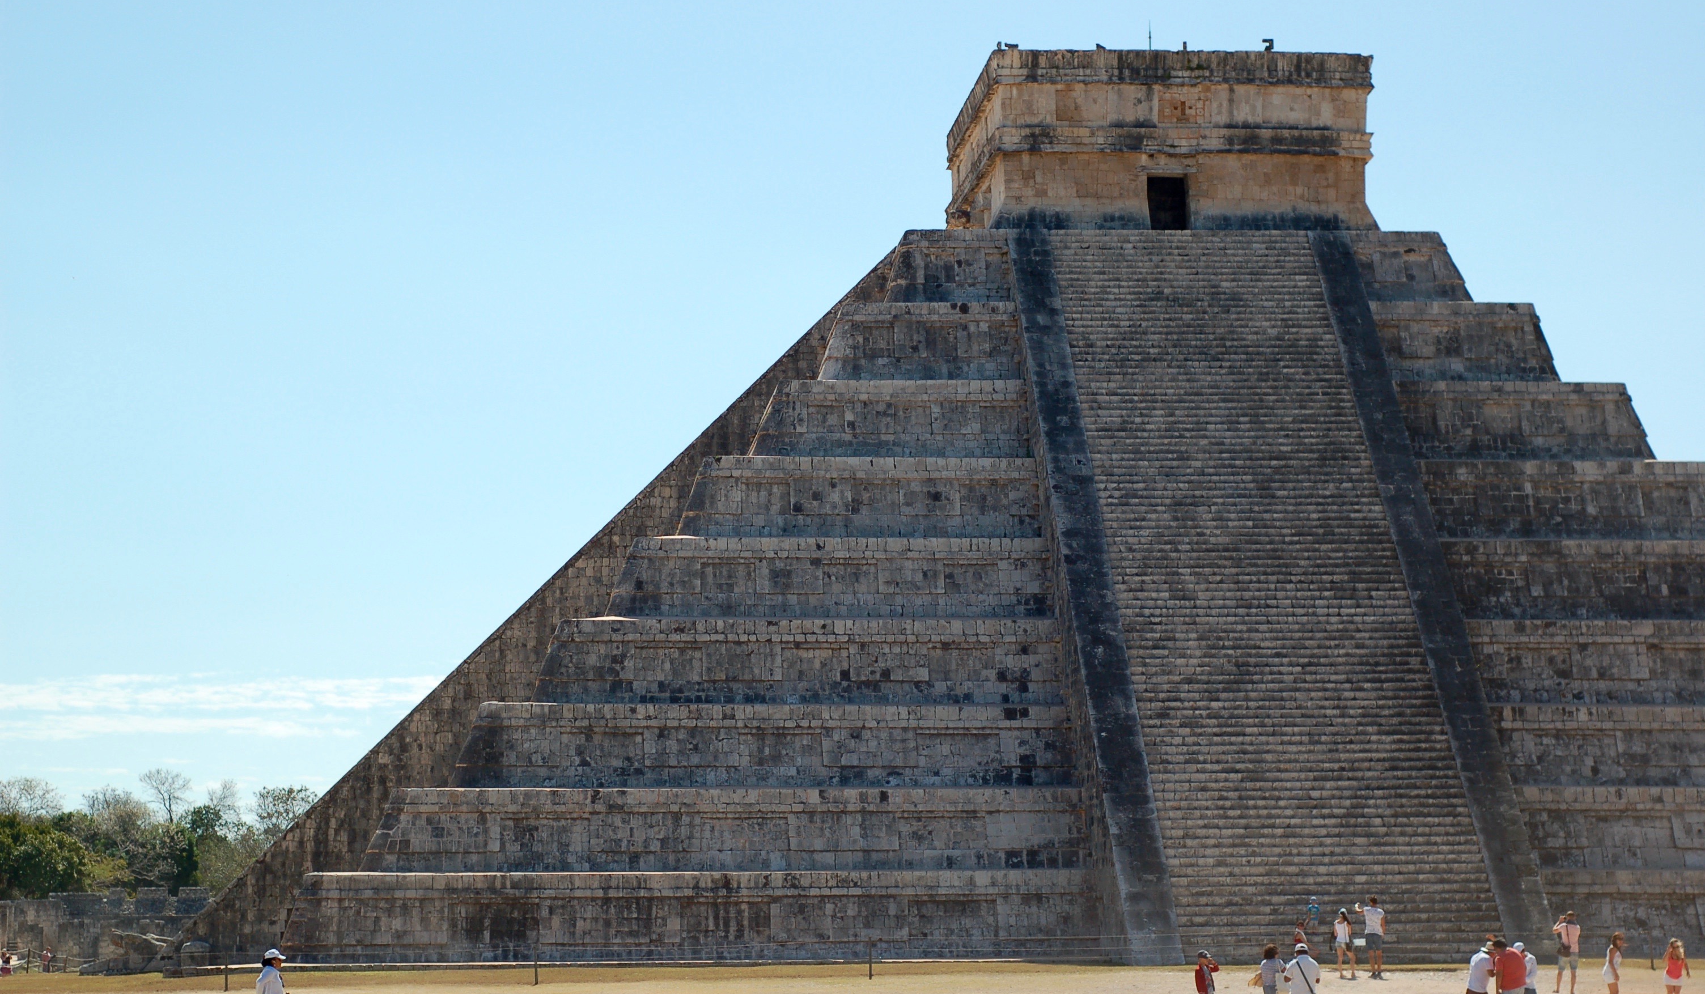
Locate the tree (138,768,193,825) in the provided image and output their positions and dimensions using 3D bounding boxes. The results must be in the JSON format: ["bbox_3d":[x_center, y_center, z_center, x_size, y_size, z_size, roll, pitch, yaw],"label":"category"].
[{"bbox_3d":[-40.635,21.831,210.000,3.800,11.800,3.800,-1,-6,0],"label":"tree"}]

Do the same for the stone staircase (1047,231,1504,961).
[{"bbox_3d":[11.711,1.510,103.567,8.630,23.150,23.850,0,-6,-4],"label":"stone staircase"}]

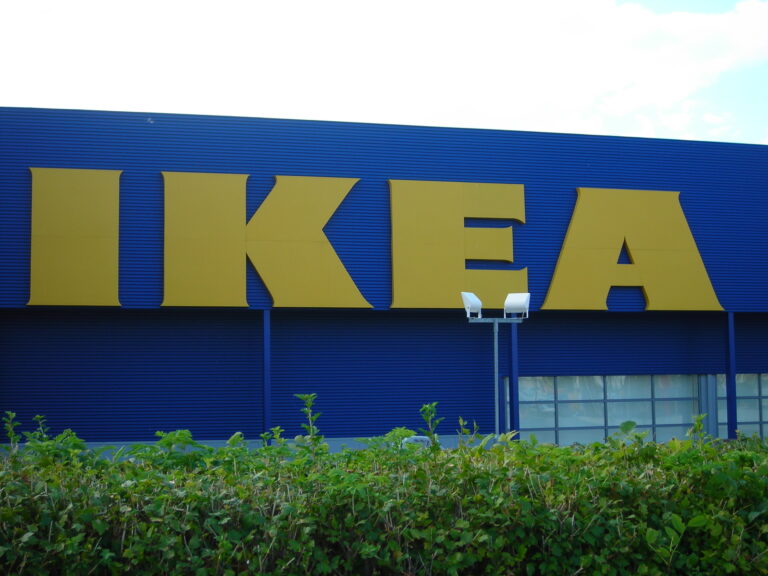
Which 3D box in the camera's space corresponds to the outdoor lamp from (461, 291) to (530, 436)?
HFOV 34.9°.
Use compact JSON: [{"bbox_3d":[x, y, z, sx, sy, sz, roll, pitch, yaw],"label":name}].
[{"bbox_3d":[2.245,2.323,24.030,1.330,4.500,0.550,1,-4,-16],"label":"outdoor lamp"}]

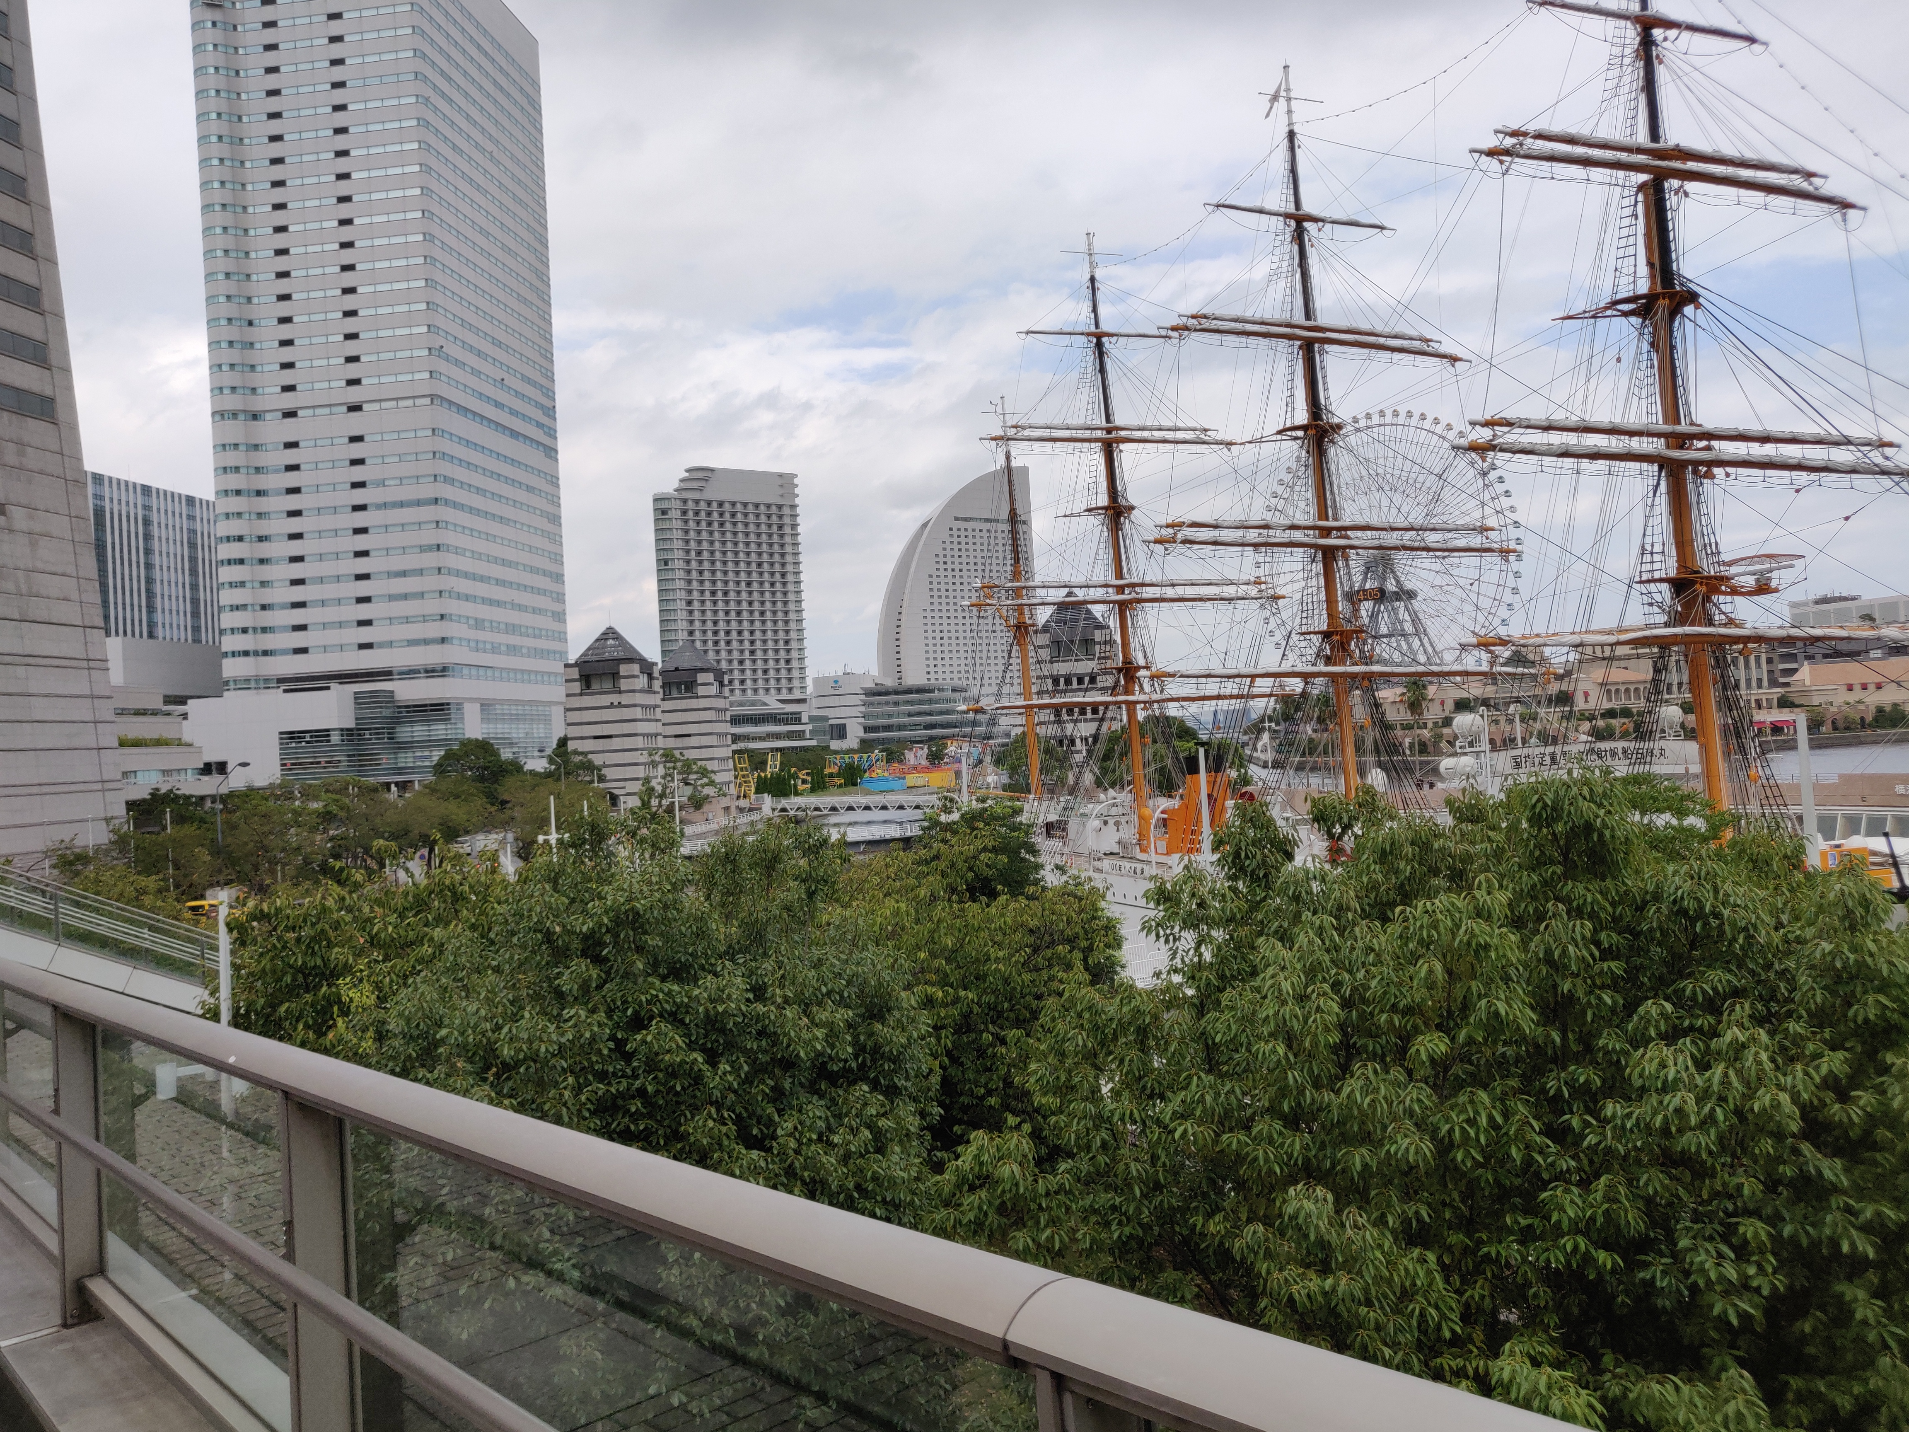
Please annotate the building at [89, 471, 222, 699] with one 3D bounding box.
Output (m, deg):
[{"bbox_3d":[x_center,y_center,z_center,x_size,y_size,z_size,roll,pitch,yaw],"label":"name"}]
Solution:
[{"bbox_3d":[-267.630,-23.940,430.780,44.000,91.000,68.000,-3,-1,8],"label":"building"}]

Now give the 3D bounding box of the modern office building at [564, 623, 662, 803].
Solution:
[{"bbox_3d":[-56.190,0.210,228.610,12.000,29.400,11.500,-3,-1,8],"label":"modern office building"}]

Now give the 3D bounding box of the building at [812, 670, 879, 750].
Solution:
[{"bbox_3d":[-43.060,1.030,595.950,28.890,36.000,32.000,-3,-1,8],"label":"building"}]

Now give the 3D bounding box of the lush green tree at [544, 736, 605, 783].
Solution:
[{"bbox_3d":[-52.220,8.300,189.930,8.200,11.490,8.200,-3,-1,8],"label":"lush green tree"}]

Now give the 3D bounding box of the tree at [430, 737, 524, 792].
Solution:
[{"bbox_3d":[-65.470,8.760,189.940,12.500,11.980,12.500,-3,-1,8],"label":"tree"}]

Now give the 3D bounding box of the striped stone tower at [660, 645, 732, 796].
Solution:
[{"bbox_3d":[-50.000,0.540,266.600,12.000,29.400,11.500,-3,-1,8],"label":"striped stone tower"}]

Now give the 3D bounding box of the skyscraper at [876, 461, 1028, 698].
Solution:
[{"bbox_3d":[0.100,-53.680,663.190,79.000,132.000,23.000,-2,-1,-35],"label":"skyscraper"}]

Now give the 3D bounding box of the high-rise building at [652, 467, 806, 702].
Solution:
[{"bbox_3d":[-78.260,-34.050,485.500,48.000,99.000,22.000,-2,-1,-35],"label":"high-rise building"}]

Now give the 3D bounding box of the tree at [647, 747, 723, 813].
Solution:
[{"bbox_3d":[-26.200,7.430,134.920,7.200,8.590,7.200,-3,-1,8],"label":"tree"}]

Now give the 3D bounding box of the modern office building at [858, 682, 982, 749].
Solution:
[{"bbox_3d":[-10.260,1.430,588.910,51.910,30.500,34.000,-3,-1,8],"label":"modern office building"}]

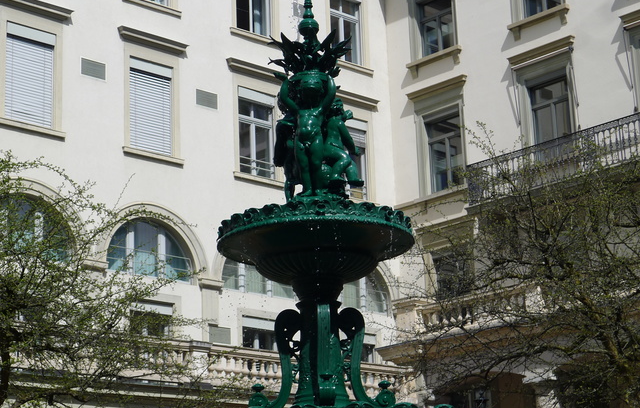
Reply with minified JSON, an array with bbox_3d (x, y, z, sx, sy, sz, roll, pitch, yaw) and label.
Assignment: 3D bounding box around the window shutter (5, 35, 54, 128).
[{"bbox_3d":[-6.282,-2.651,32.067,1.204,1.926,0.090,12,-21,-42],"label":"window shutter"}]

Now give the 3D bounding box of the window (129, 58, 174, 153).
[{"bbox_3d":[-3.905,-2.123,34.268,1.195,1.922,0.090,12,-21,-42],"label":"window"}]

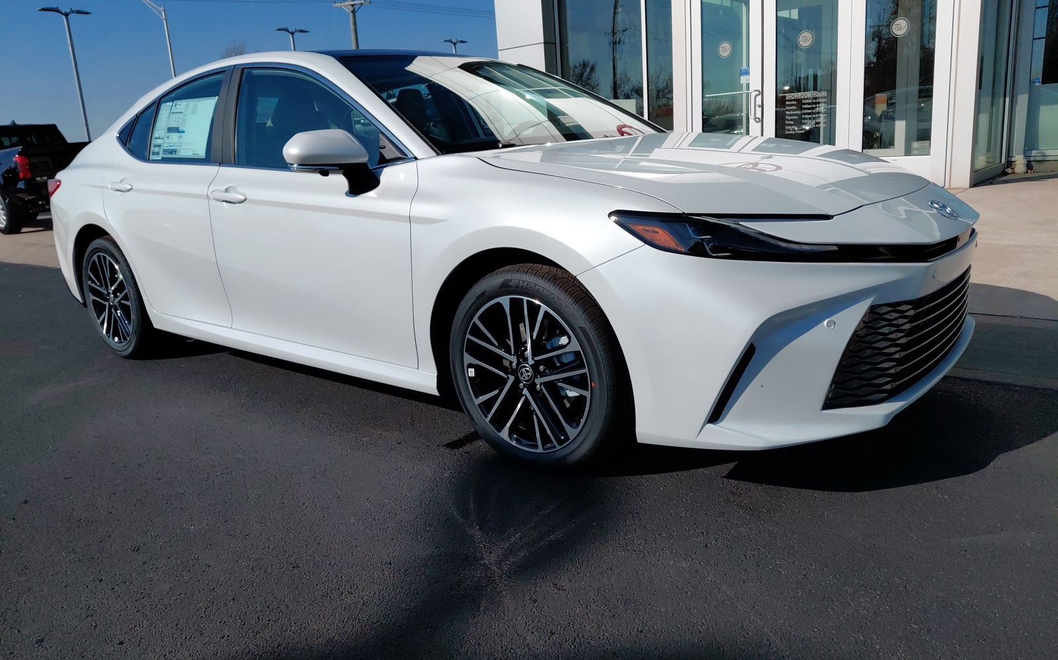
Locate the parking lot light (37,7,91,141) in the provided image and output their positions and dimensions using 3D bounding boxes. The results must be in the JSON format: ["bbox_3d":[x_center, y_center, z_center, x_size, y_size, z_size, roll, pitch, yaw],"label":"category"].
[{"bbox_3d":[-17.574,-8.620,30.186,1.850,7.570,0.360,-16,17,-42],"label":"parking lot light"}]

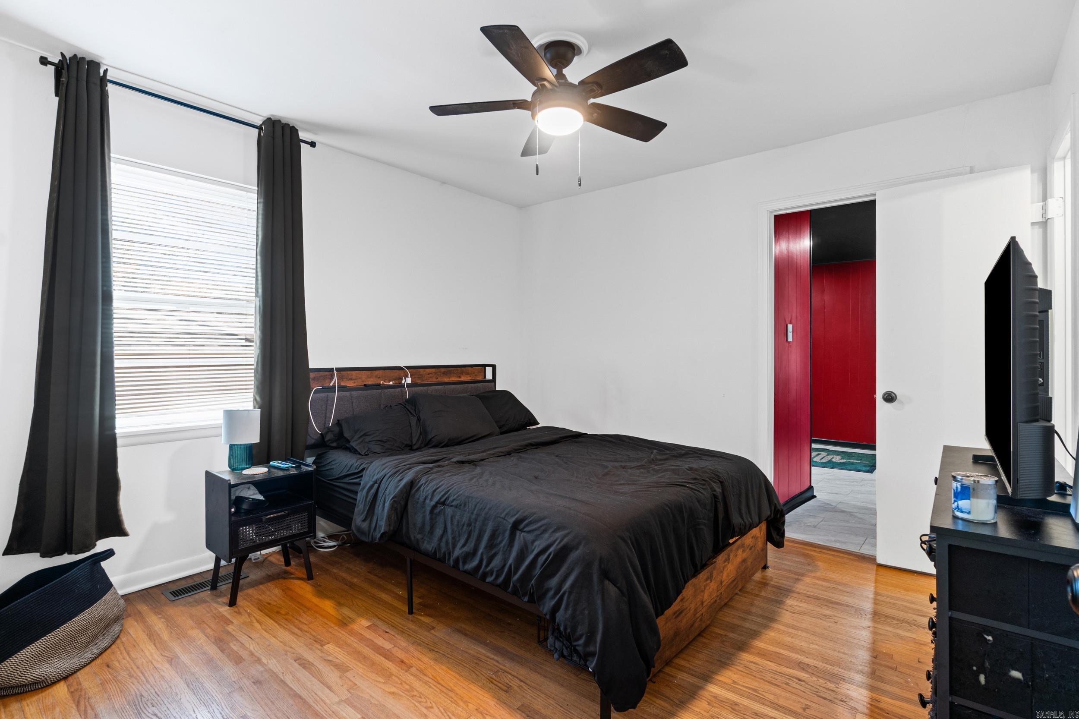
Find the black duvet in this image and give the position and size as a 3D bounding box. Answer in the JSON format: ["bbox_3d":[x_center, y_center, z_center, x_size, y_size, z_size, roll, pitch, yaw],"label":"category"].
[{"bbox_3d":[0.166,0.759,2.498,1.620,0.530,1.680,1,1,40],"label":"black duvet"}]

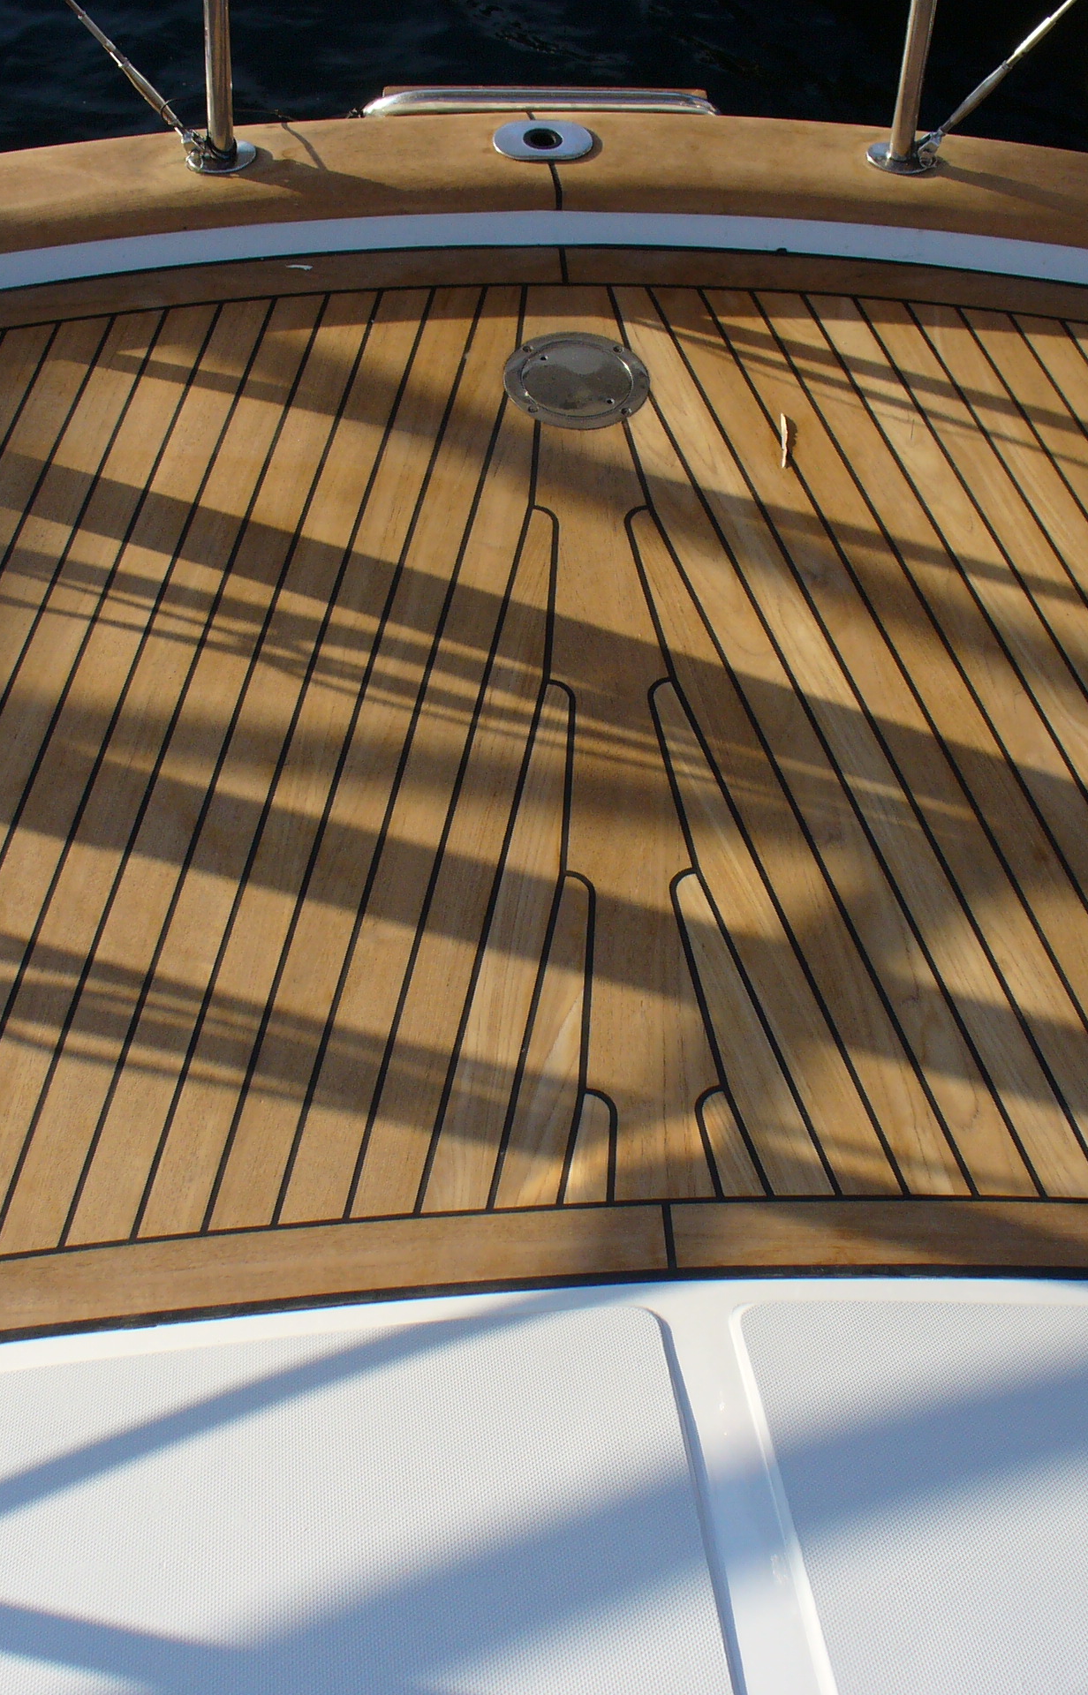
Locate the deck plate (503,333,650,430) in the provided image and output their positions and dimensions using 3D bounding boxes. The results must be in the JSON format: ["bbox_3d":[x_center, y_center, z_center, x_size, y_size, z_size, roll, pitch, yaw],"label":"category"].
[{"bbox_3d":[0.033,-0.452,2.354,0.141,0.011,0.141,2,53,-2],"label":"deck plate"}]

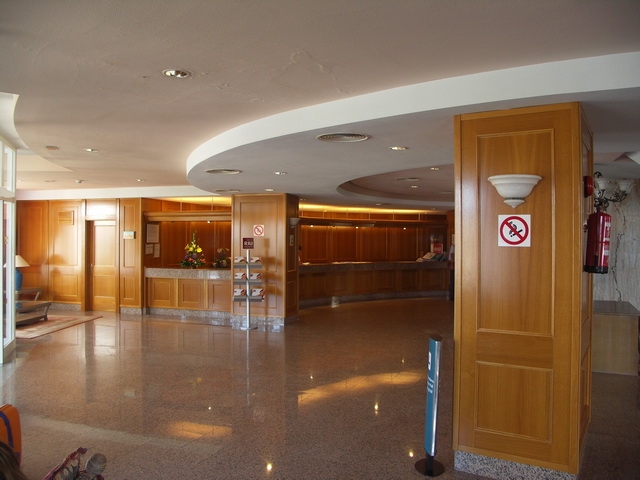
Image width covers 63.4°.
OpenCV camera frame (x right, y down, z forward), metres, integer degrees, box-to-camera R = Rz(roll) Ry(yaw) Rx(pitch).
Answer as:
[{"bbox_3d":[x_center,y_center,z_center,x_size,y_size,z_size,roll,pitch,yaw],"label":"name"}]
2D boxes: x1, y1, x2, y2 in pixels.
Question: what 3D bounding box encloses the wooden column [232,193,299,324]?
[{"bbox_3d":[-1.076,0.384,10.451,1.121,2.521,0.774,0,0,17],"label":"wooden column"}]

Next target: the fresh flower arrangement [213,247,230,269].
[{"bbox_3d":[-2.018,0.358,10.713,0.420,0.460,0.380,0,0,20],"label":"fresh flower arrangement"}]

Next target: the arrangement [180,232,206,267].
[{"bbox_3d":[-2.676,0.226,10.952,0.510,0.730,0.450,0,0,20],"label":"arrangement"}]

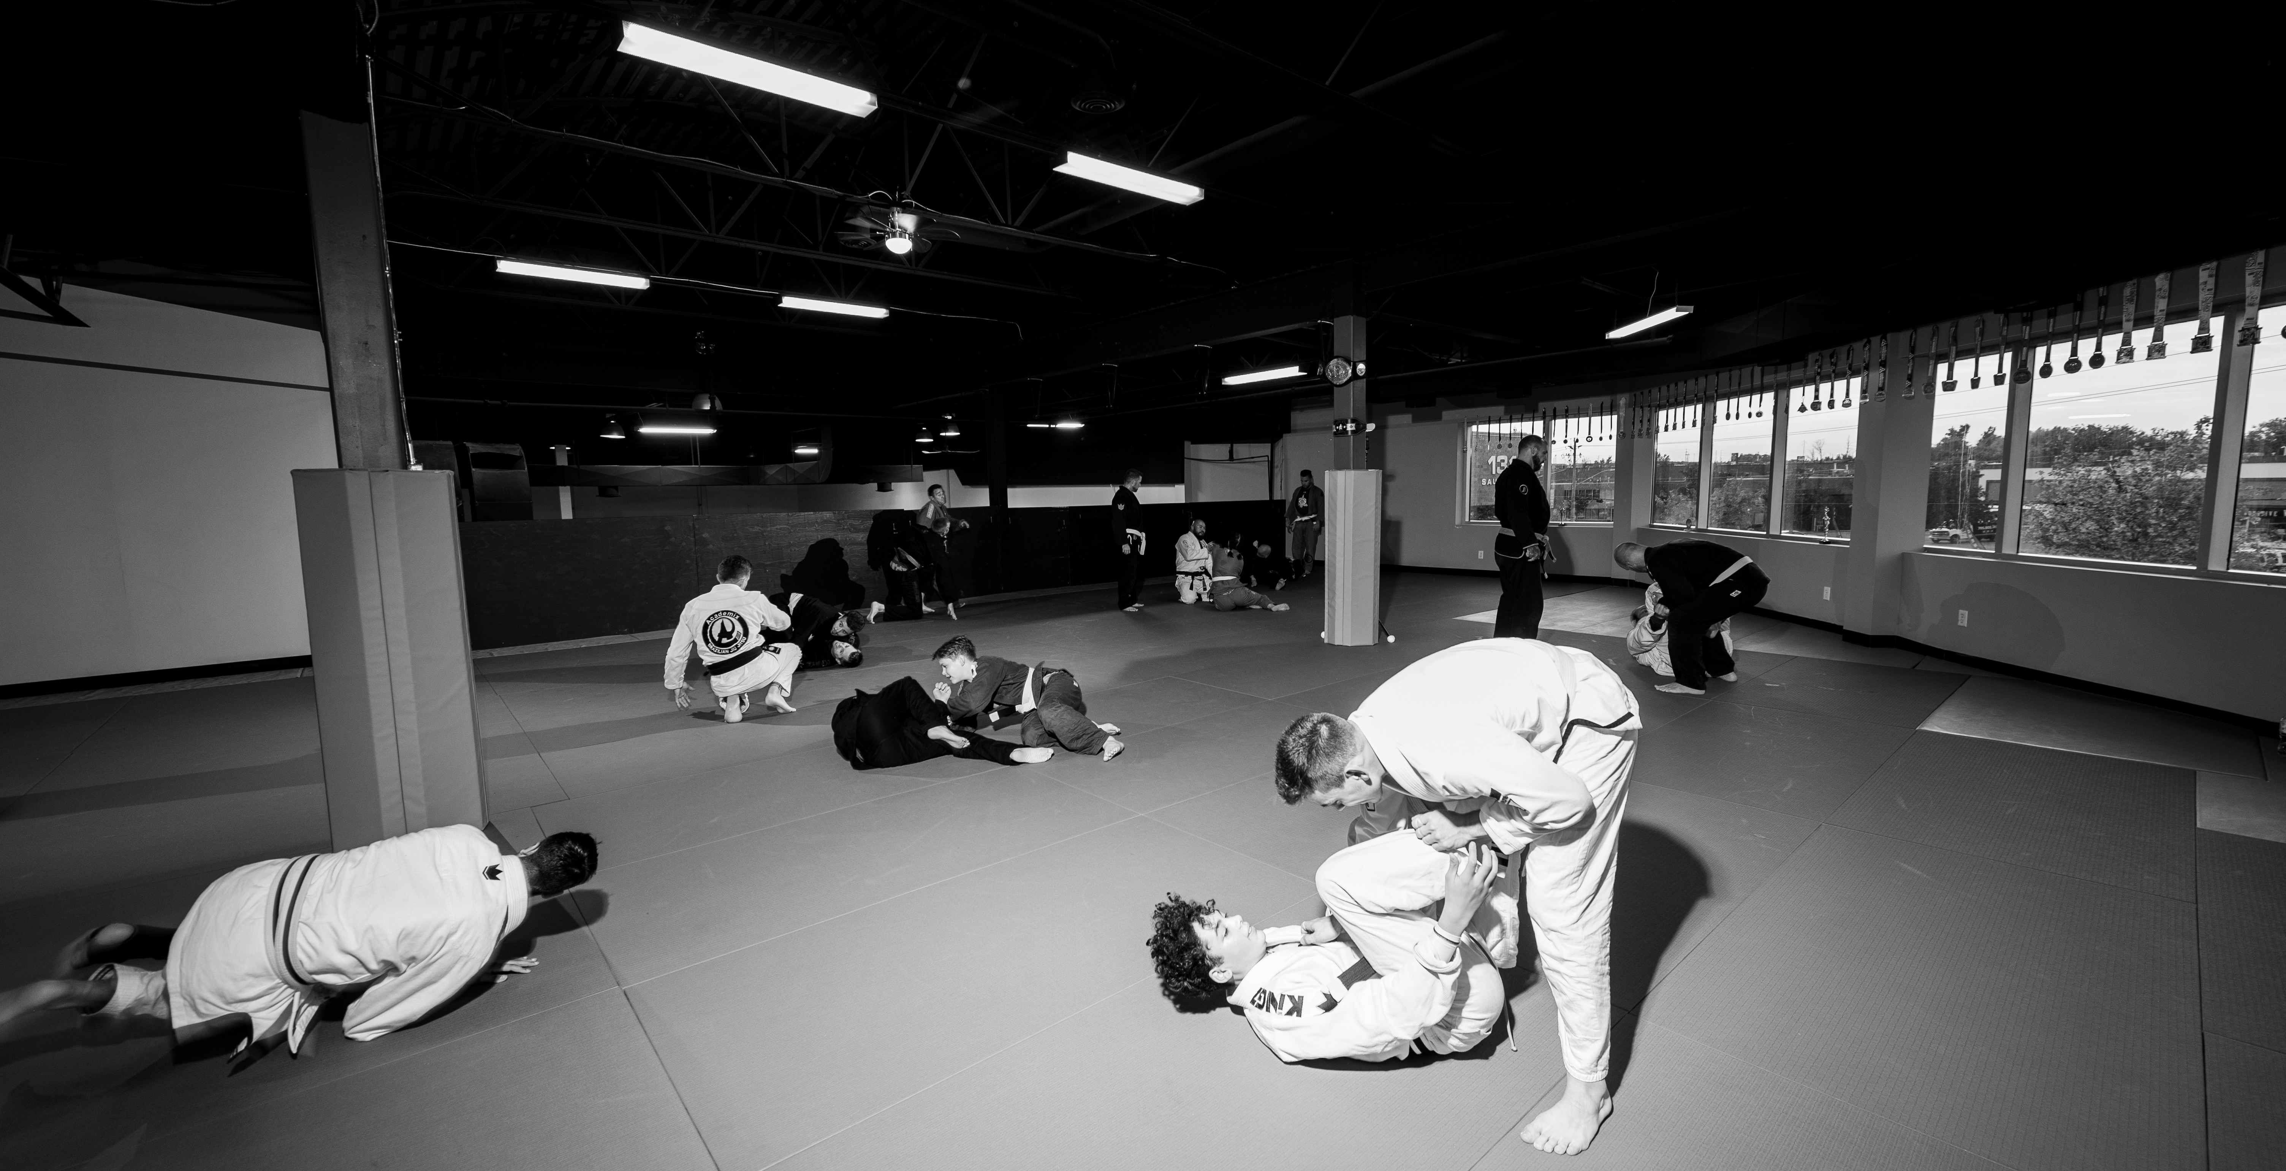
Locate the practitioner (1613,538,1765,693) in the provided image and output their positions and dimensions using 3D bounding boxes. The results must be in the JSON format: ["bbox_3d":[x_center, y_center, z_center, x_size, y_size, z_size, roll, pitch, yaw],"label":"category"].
[{"bbox_3d":[3.832,0.192,6.207,0.960,1.000,0.600,3,7,33],"label":"practitioner"}]

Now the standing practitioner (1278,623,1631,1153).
[{"bbox_3d":[0.765,0.653,2.240,0.890,1.030,0.700,-1,6,6],"label":"standing practitioner"}]

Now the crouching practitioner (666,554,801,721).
[{"bbox_3d":[-2.730,0.323,6.080,0.840,1.040,0.740,-2,6,-12],"label":"crouching practitioner"}]

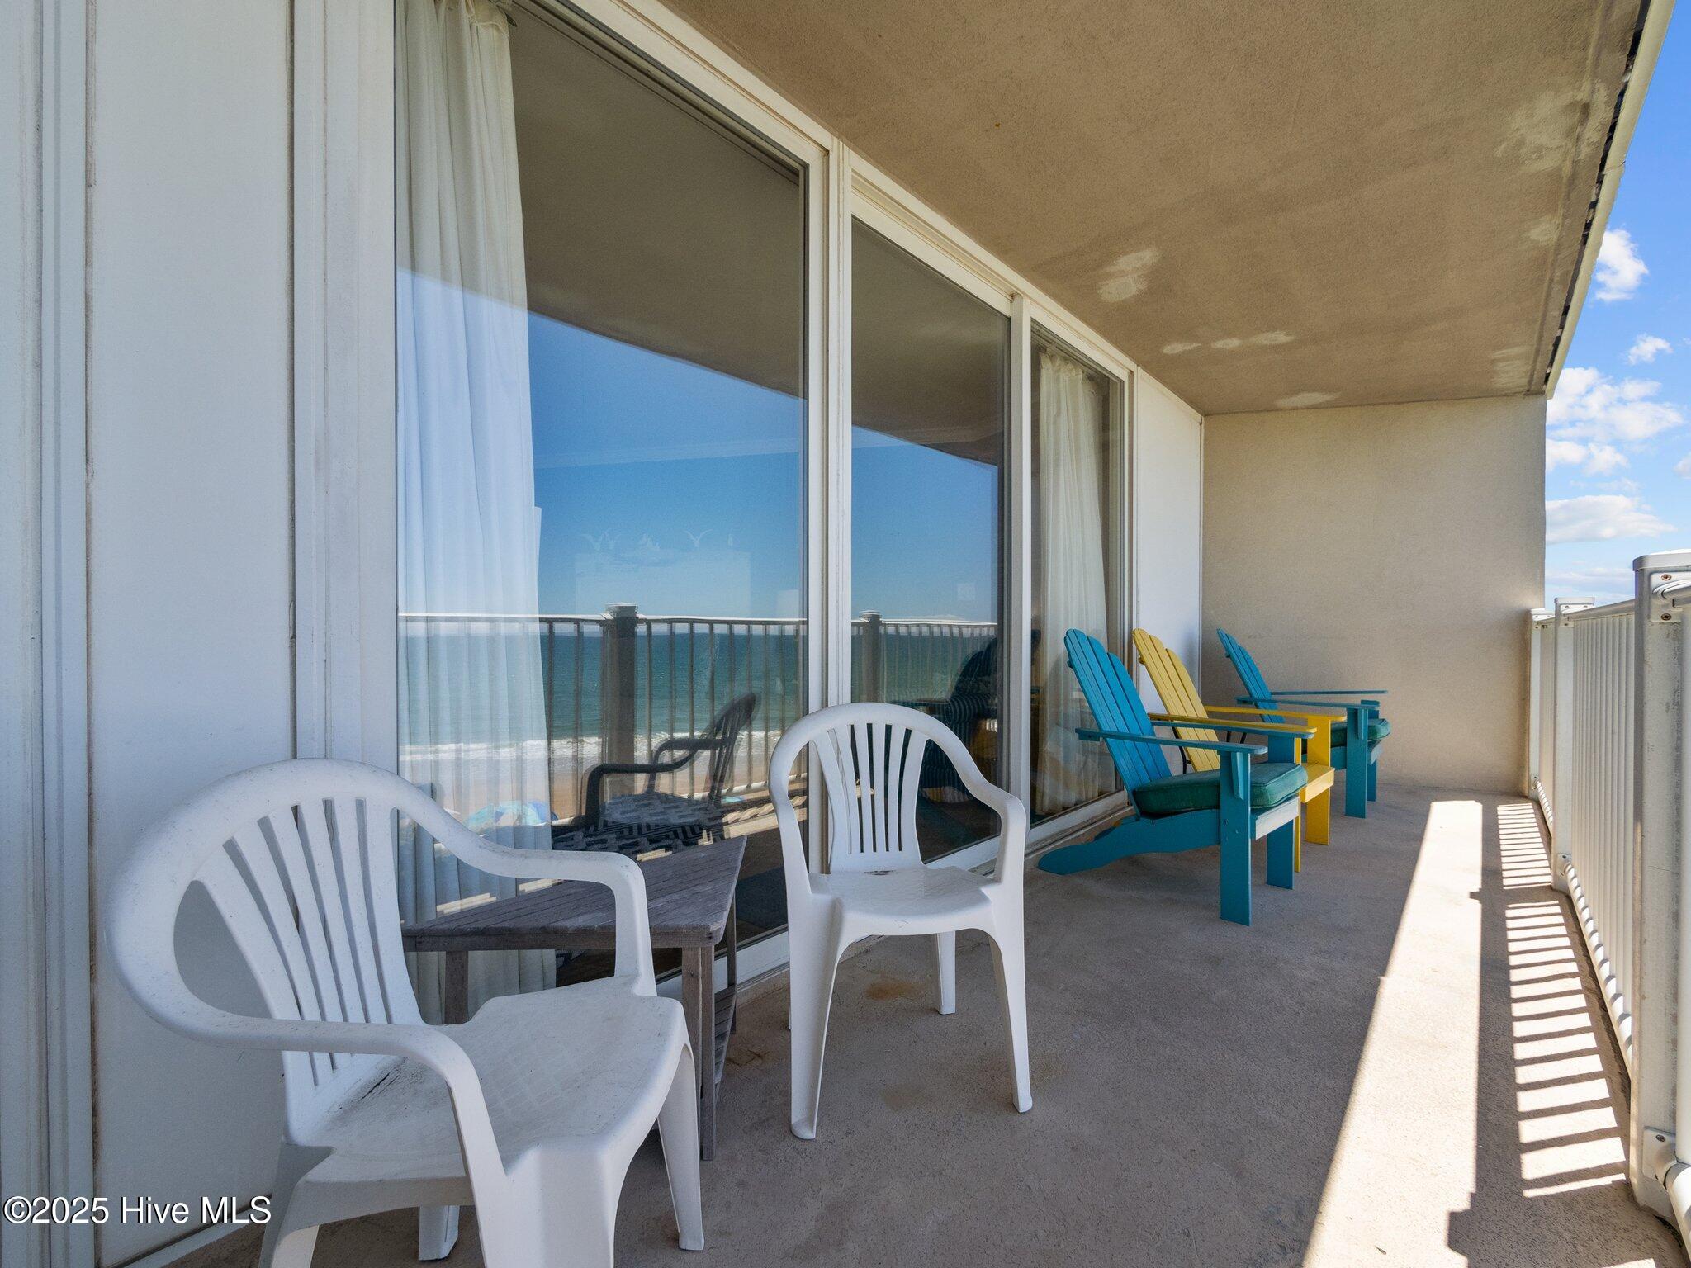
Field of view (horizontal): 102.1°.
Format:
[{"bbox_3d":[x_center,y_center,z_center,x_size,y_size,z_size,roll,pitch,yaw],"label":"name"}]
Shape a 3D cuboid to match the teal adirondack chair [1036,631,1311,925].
[{"bbox_3d":[1.319,0.495,2.774,0.670,1.010,0.870,0,0,-43],"label":"teal adirondack chair"}]

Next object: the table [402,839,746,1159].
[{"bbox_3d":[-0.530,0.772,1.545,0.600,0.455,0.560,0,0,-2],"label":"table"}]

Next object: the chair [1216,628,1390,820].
[{"bbox_3d":[2.738,0.490,4.149,0.870,1.020,0.660,0,0,43],"label":"chair"}]

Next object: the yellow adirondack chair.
[{"bbox_3d":[1.840,0.490,3.308,0.670,1.020,0.860,0,0,-44],"label":"yellow adirondack chair"}]

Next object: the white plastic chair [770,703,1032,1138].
[{"bbox_3d":[0.091,0.589,1.630,0.550,0.823,0.510,0,0,-12],"label":"white plastic chair"}]

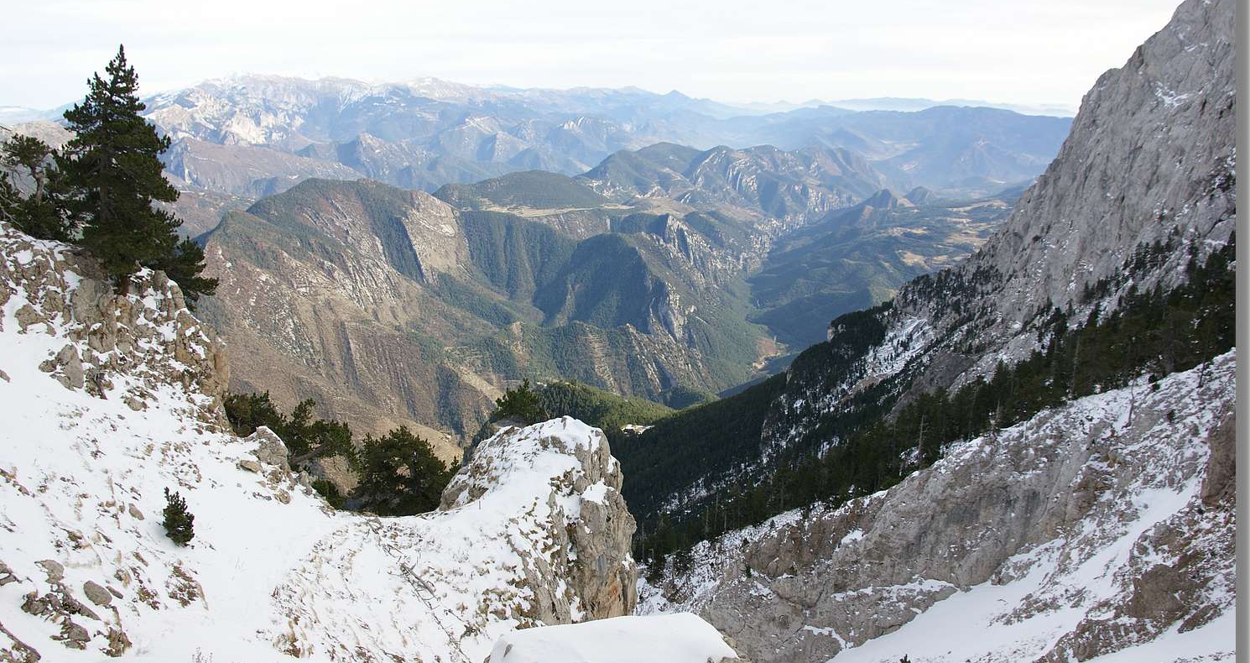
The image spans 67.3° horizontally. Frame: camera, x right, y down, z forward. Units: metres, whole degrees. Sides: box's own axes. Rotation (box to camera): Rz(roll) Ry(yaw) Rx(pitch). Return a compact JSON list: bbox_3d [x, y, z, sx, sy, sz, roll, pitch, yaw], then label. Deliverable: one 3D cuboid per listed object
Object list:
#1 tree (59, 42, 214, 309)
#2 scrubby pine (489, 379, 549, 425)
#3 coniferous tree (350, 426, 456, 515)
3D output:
[{"bbox_3d":[-14.116,-4.443,27.000,4.468,7.245,4.021,0,14,0],"label":"tree"},{"bbox_3d":[-4.470,3.185,40.000,2.639,2.421,2.375,0,14,0],"label":"scrubby pine"},{"bbox_3d":[-7.818,5.045,33.000,3.802,3.551,3.422,0,14,0],"label":"coniferous tree"}]

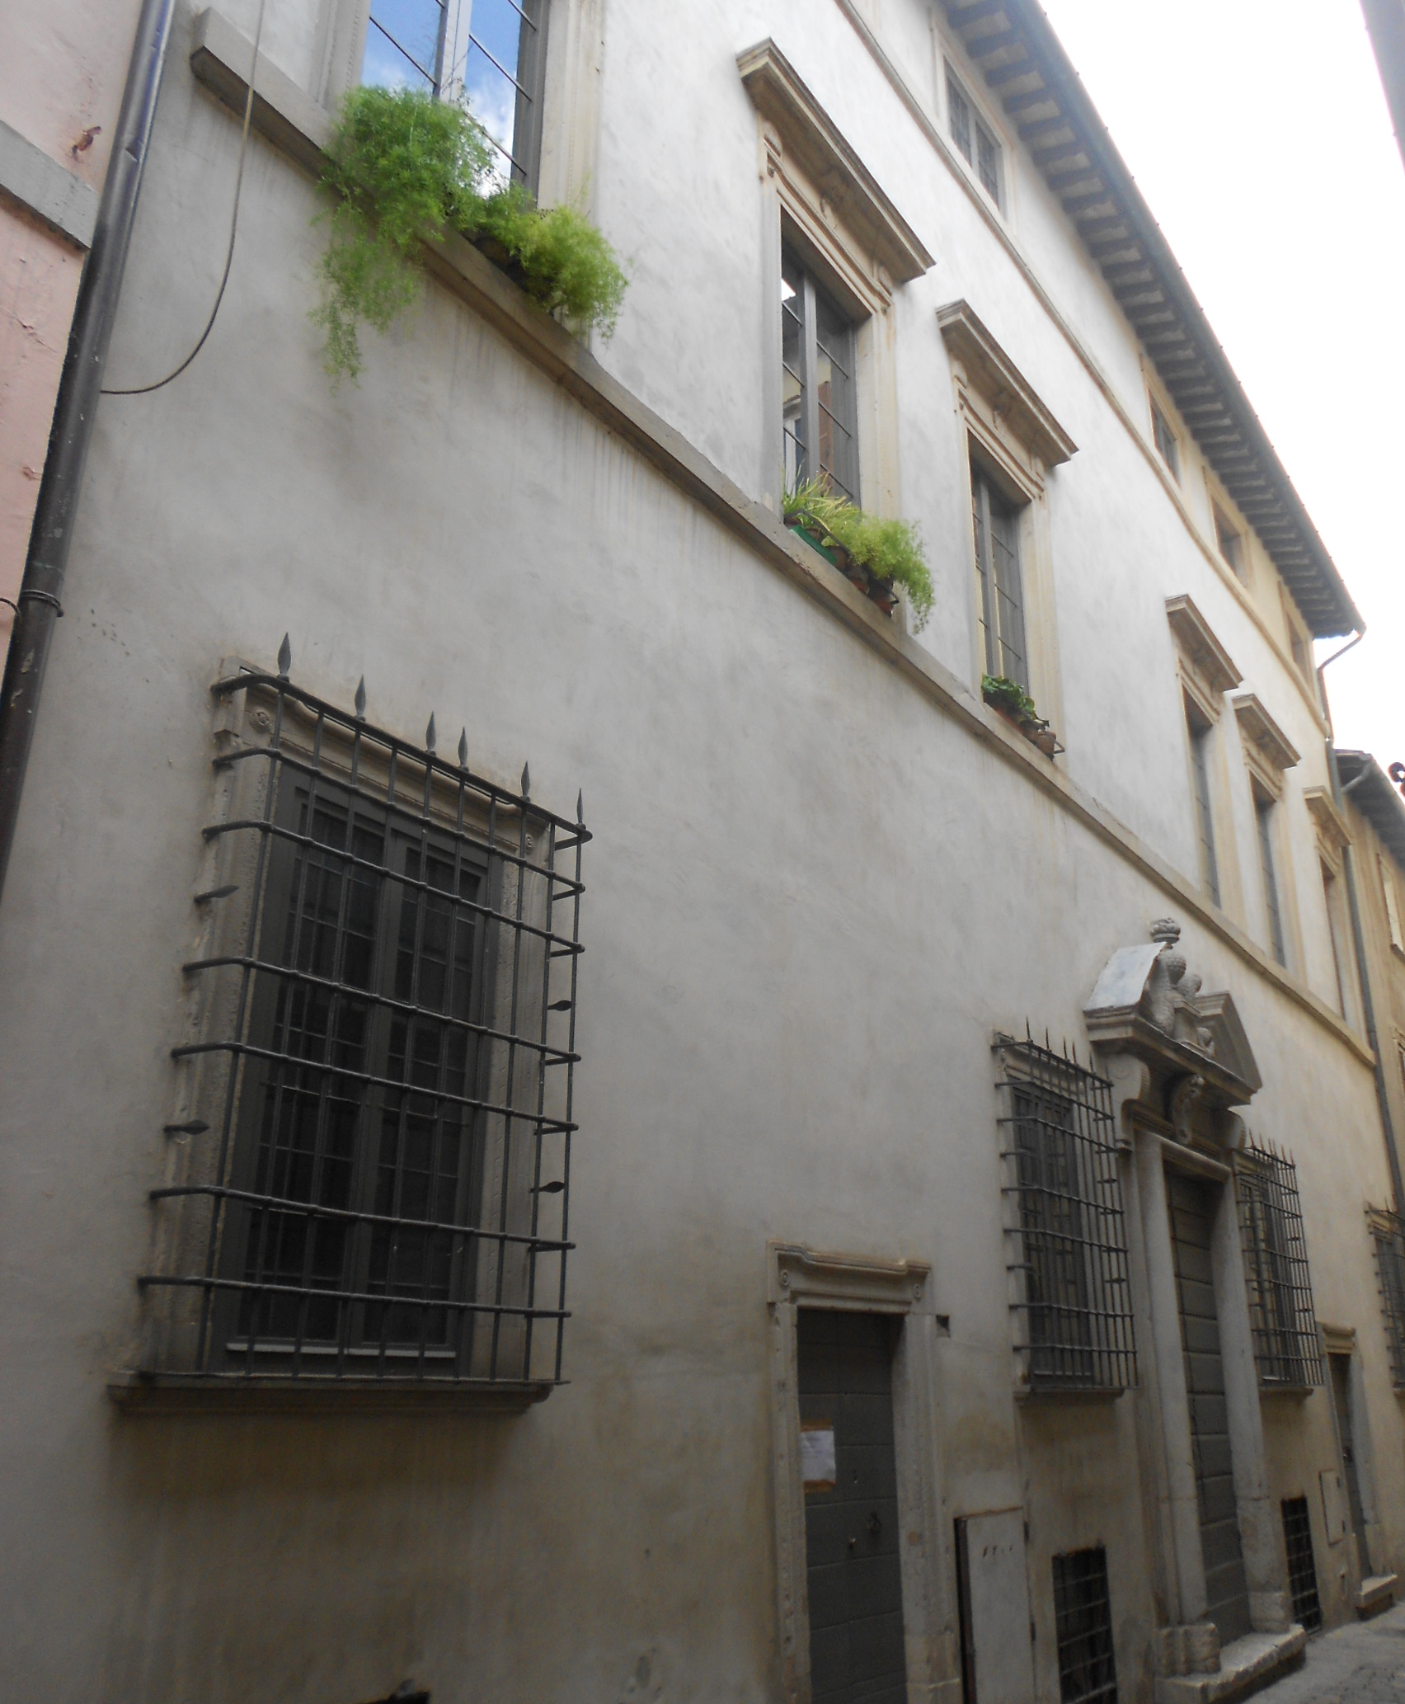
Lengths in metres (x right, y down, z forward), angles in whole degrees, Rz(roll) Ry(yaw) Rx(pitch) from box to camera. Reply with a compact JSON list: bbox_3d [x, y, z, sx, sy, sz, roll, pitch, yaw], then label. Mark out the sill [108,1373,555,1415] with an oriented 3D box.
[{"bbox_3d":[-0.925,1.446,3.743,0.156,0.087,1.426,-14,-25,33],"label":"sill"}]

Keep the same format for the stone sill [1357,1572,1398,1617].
[{"bbox_3d":[5.938,6.618,12.503,0.198,0.198,1.408,-14,-25,33],"label":"stone sill"}]

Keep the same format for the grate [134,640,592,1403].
[{"bbox_3d":[-0.885,0.541,4.144,0.266,1.898,1.334,-14,-25,33],"label":"grate"}]

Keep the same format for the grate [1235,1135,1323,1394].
[{"bbox_3d":[4.576,3.292,11.240,0.206,1.888,1.342,-14,-25,33],"label":"grate"}]

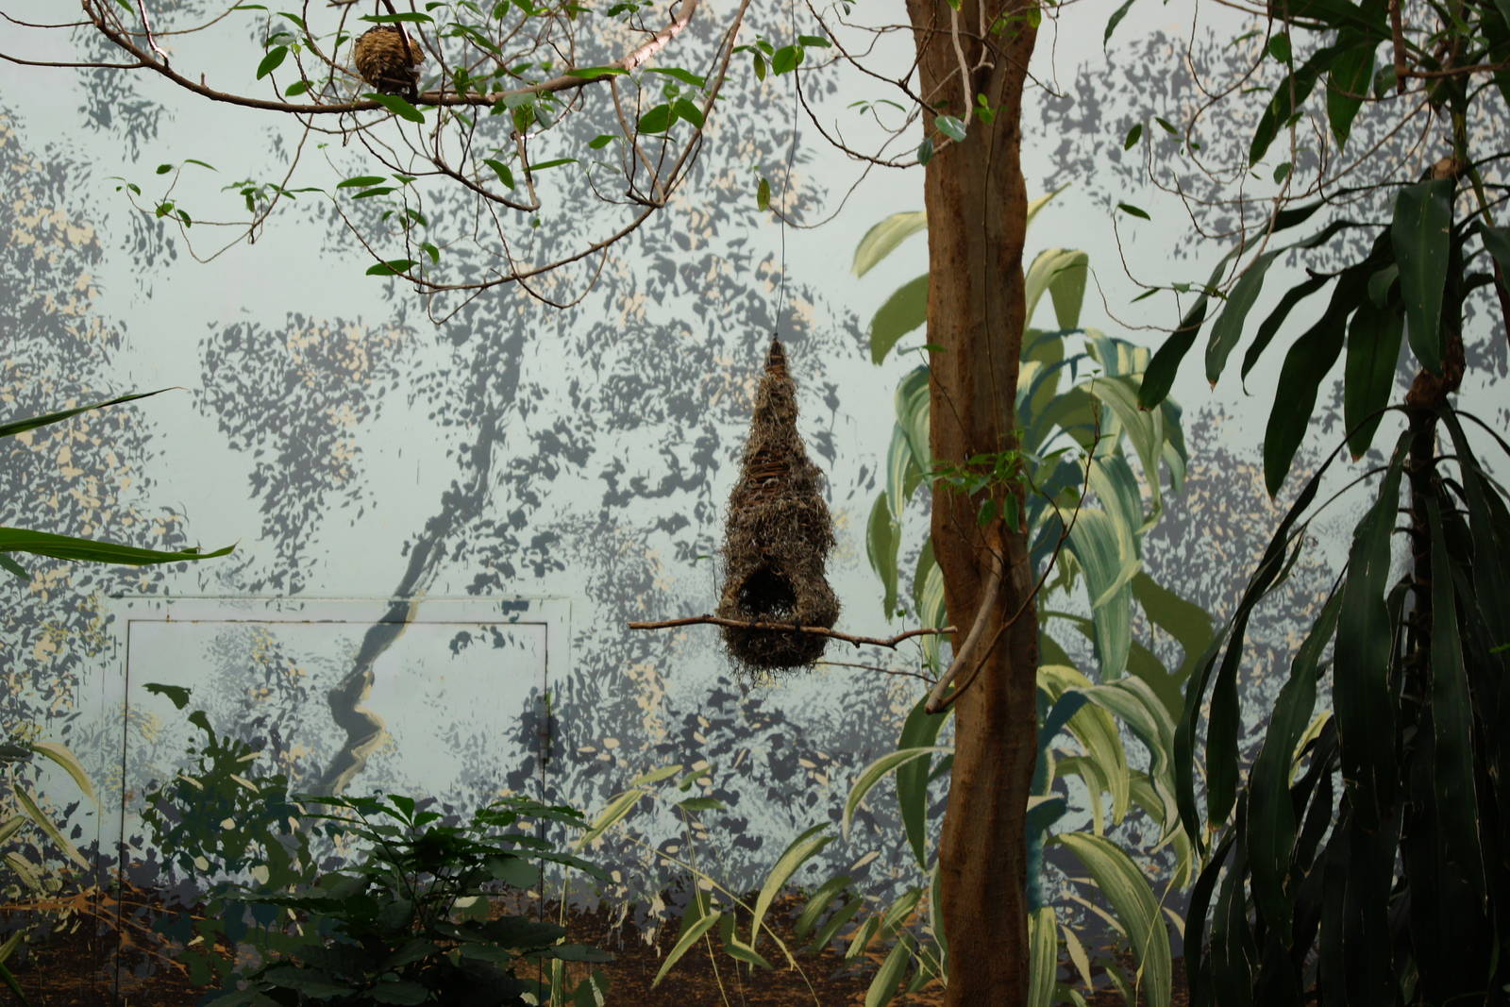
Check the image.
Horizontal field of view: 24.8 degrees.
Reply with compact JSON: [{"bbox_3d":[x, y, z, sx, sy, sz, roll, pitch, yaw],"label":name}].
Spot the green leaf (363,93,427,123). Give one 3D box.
[{"bbox_3d":[-0.597,-0.655,5.700,0.102,0.049,0.045,1,-7,0],"label":"green leaf"}]

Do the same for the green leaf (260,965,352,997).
[{"bbox_3d":[-0.770,0.819,5.900,0.158,0.051,0.080,1,-7,0],"label":"green leaf"}]

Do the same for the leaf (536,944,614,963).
[{"bbox_3d":[-0.280,0.695,5.300,0.134,0.015,0.045,3,25,13],"label":"leaf"}]

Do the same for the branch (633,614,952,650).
[{"bbox_3d":[0.060,0.211,5.650,0.541,0.054,0.070,1,-7,0],"label":"branch"}]

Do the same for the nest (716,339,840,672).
[{"bbox_3d":[0.036,0.003,5.300,0.187,0.512,0.185,1,-7,0],"label":"nest"}]

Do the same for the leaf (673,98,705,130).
[{"bbox_3d":[-0.111,-0.645,5.700,0.053,0.053,0.040,1,-7,0],"label":"leaf"}]

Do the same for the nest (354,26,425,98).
[{"bbox_3d":[-0.552,-0.667,5.200,0.107,0.107,0.107,1,-7,-3],"label":"nest"}]

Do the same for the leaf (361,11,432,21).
[{"bbox_3d":[-0.593,-0.808,5.700,0.121,0.020,0.045,1,-7,0],"label":"leaf"}]

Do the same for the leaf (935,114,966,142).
[{"bbox_3d":[0.290,-0.557,5.100,0.053,0.036,0.012,34,-26,11],"label":"leaf"}]

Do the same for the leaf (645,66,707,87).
[{"bbox_3d":[-0.121,-0.645,5.200,0.094,0.013,0.034,14,-22,0],"label":"leaf"}]

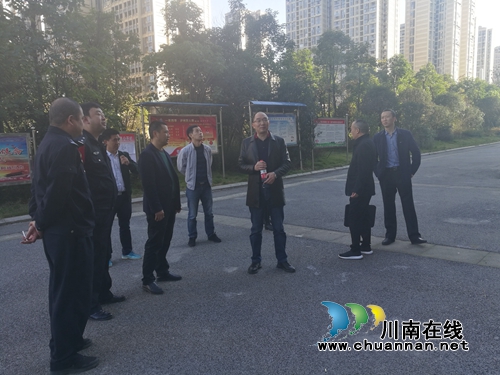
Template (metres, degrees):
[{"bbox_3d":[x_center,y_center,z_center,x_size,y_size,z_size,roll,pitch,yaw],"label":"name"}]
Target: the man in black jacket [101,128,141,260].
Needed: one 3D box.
[{"bbox_3d":[-1.652,0.106,4.887,0.540,1.660,0.380,-7,8,-40],"label":"man in black jacket"}]

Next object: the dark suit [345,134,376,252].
[{"bbox_3d":[1.353,0.065,4.804,0.360,1.420,0.480,0,6,14],"label":"dark suit"}]

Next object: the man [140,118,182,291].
[{"bbox_3d":[-0.909,0.181,3.895,0.380,1.670,0.490,1,7,28],"label":"man"}]

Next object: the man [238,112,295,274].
[{"bbox_3d":[0.182,0.062,4.316,0.600,1.750,0.380,-2,6,-2],"label":"man"}]

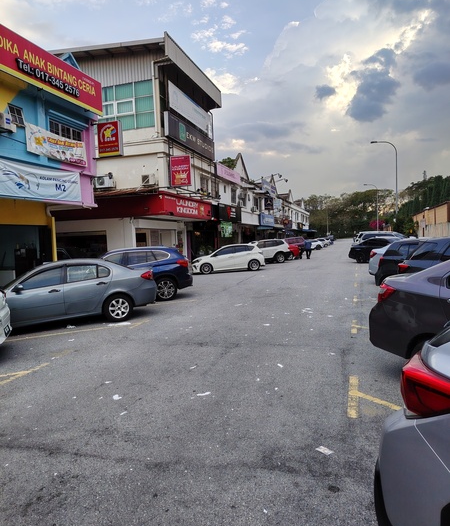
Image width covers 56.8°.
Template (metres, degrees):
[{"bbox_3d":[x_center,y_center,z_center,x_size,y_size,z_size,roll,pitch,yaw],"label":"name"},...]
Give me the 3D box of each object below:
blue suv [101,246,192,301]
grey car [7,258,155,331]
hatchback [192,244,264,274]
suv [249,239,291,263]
[{"bbox_3d":[-3.323,0.373,12.439,4.450,1.600,1.820,-4,4,-27],"label":"blue suv"},{"bbox_3d":[-3.853,0.646,9.362,4.480,1.440,1.730,-4,4,-29],"label":"grey car"},{"bbox_3d":[0.004,-0.295,21.896,3.900,1.500,1.735,-4,3,-21],"label":"hatchback"},{"bbox_3d":[2.311,-0.799,29.090,4.500,1.670,1.800,-4,4,-26],"label":"suv"}]

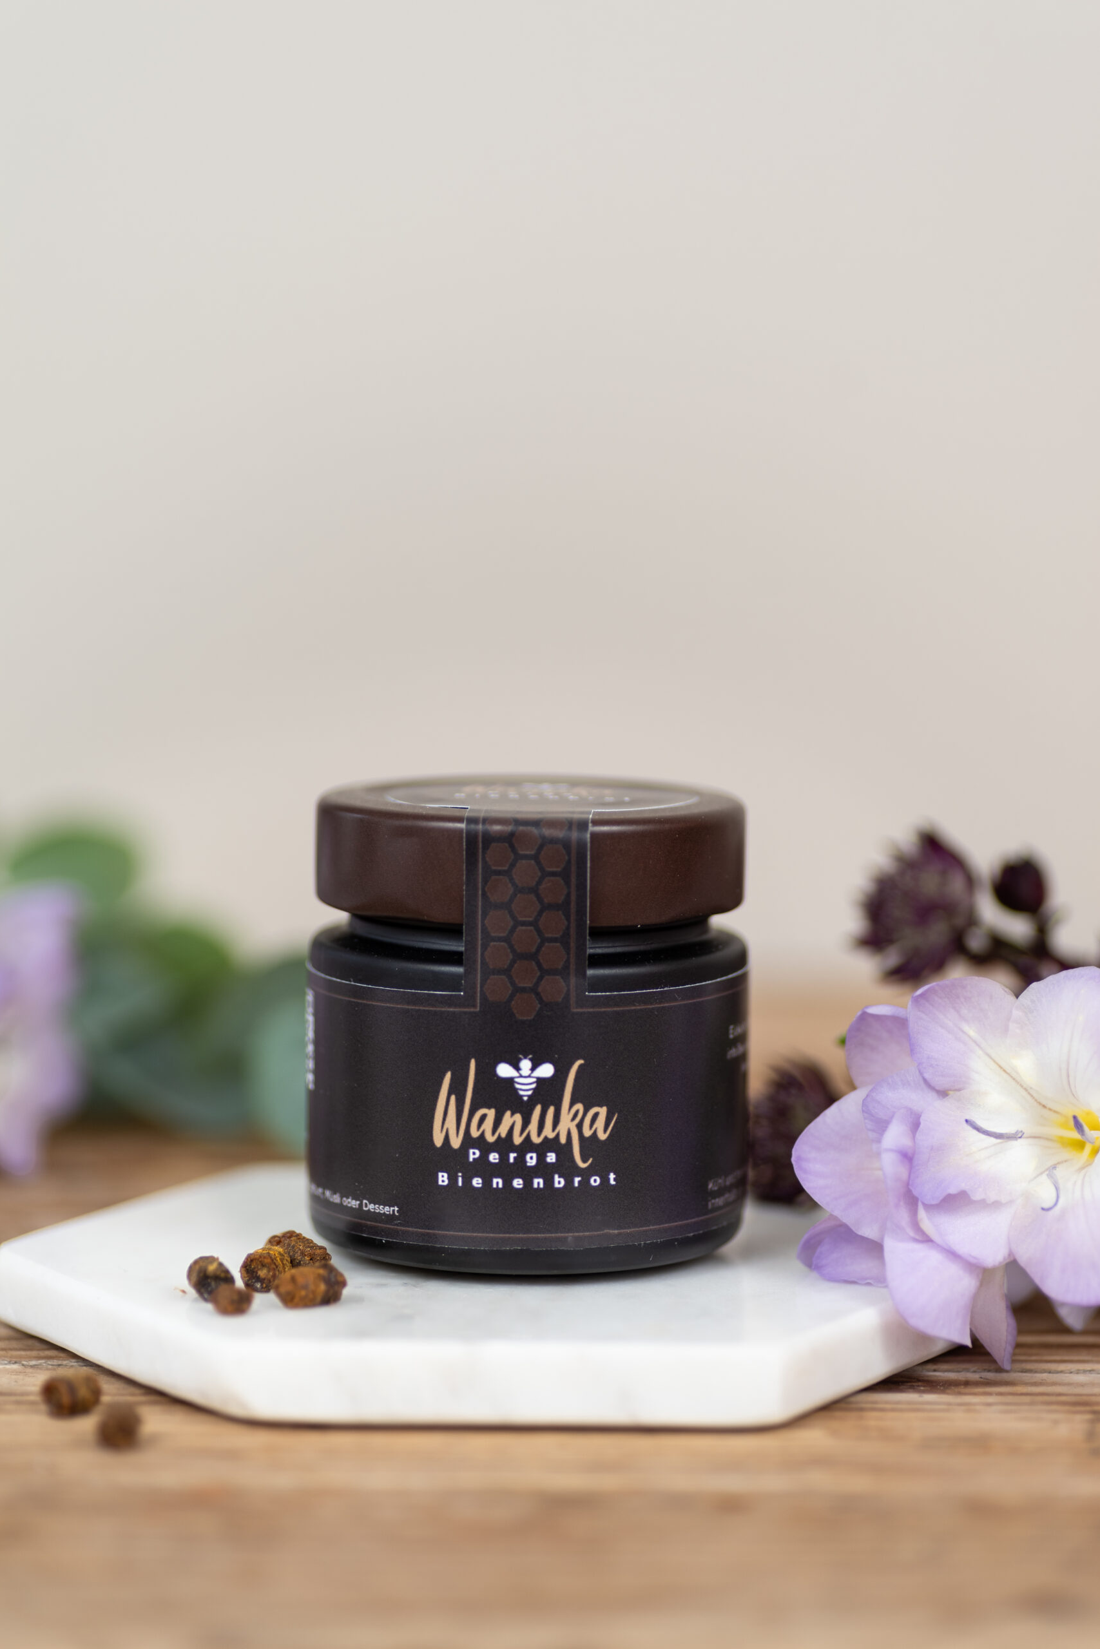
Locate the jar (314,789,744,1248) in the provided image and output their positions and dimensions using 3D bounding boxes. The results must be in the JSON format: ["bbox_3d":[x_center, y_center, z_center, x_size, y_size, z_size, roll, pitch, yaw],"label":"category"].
[{"bbox_3d":[-0.003,0.028,0.616,0.066,0.066,0.066,0,6,0],"label":"jar"}]

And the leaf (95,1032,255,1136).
[{"bbox_3d":[-0.069,0.047,0.753,0.029,0.019,0.016,0,6,0],"label":"leaf"}]

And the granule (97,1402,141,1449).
[{"bbox_3d":[-0.056,0.079,0.540,0.006,0.006,0.006,0,6,0],"label":"granule"}]

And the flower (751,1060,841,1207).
[{"bbox_3d":[0.038,0.048,0.646,0.018,0.023,0.018,3,7,24],"label":"flower"}]

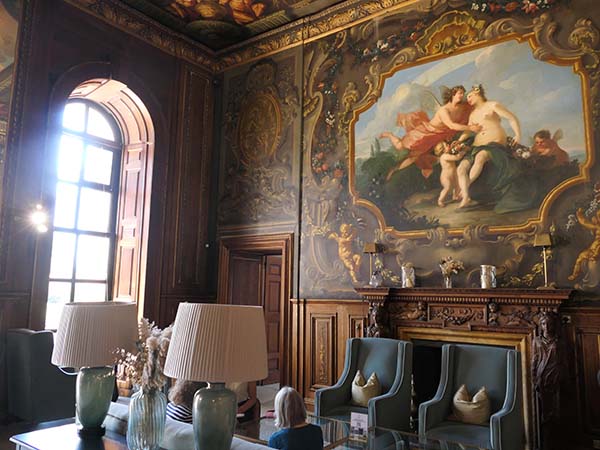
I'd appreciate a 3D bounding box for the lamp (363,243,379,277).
[{"bbox_3d":[0.885,0.501,5.840,0.170,0.540,0.170,1,-8,0],"label":"lamp"}]

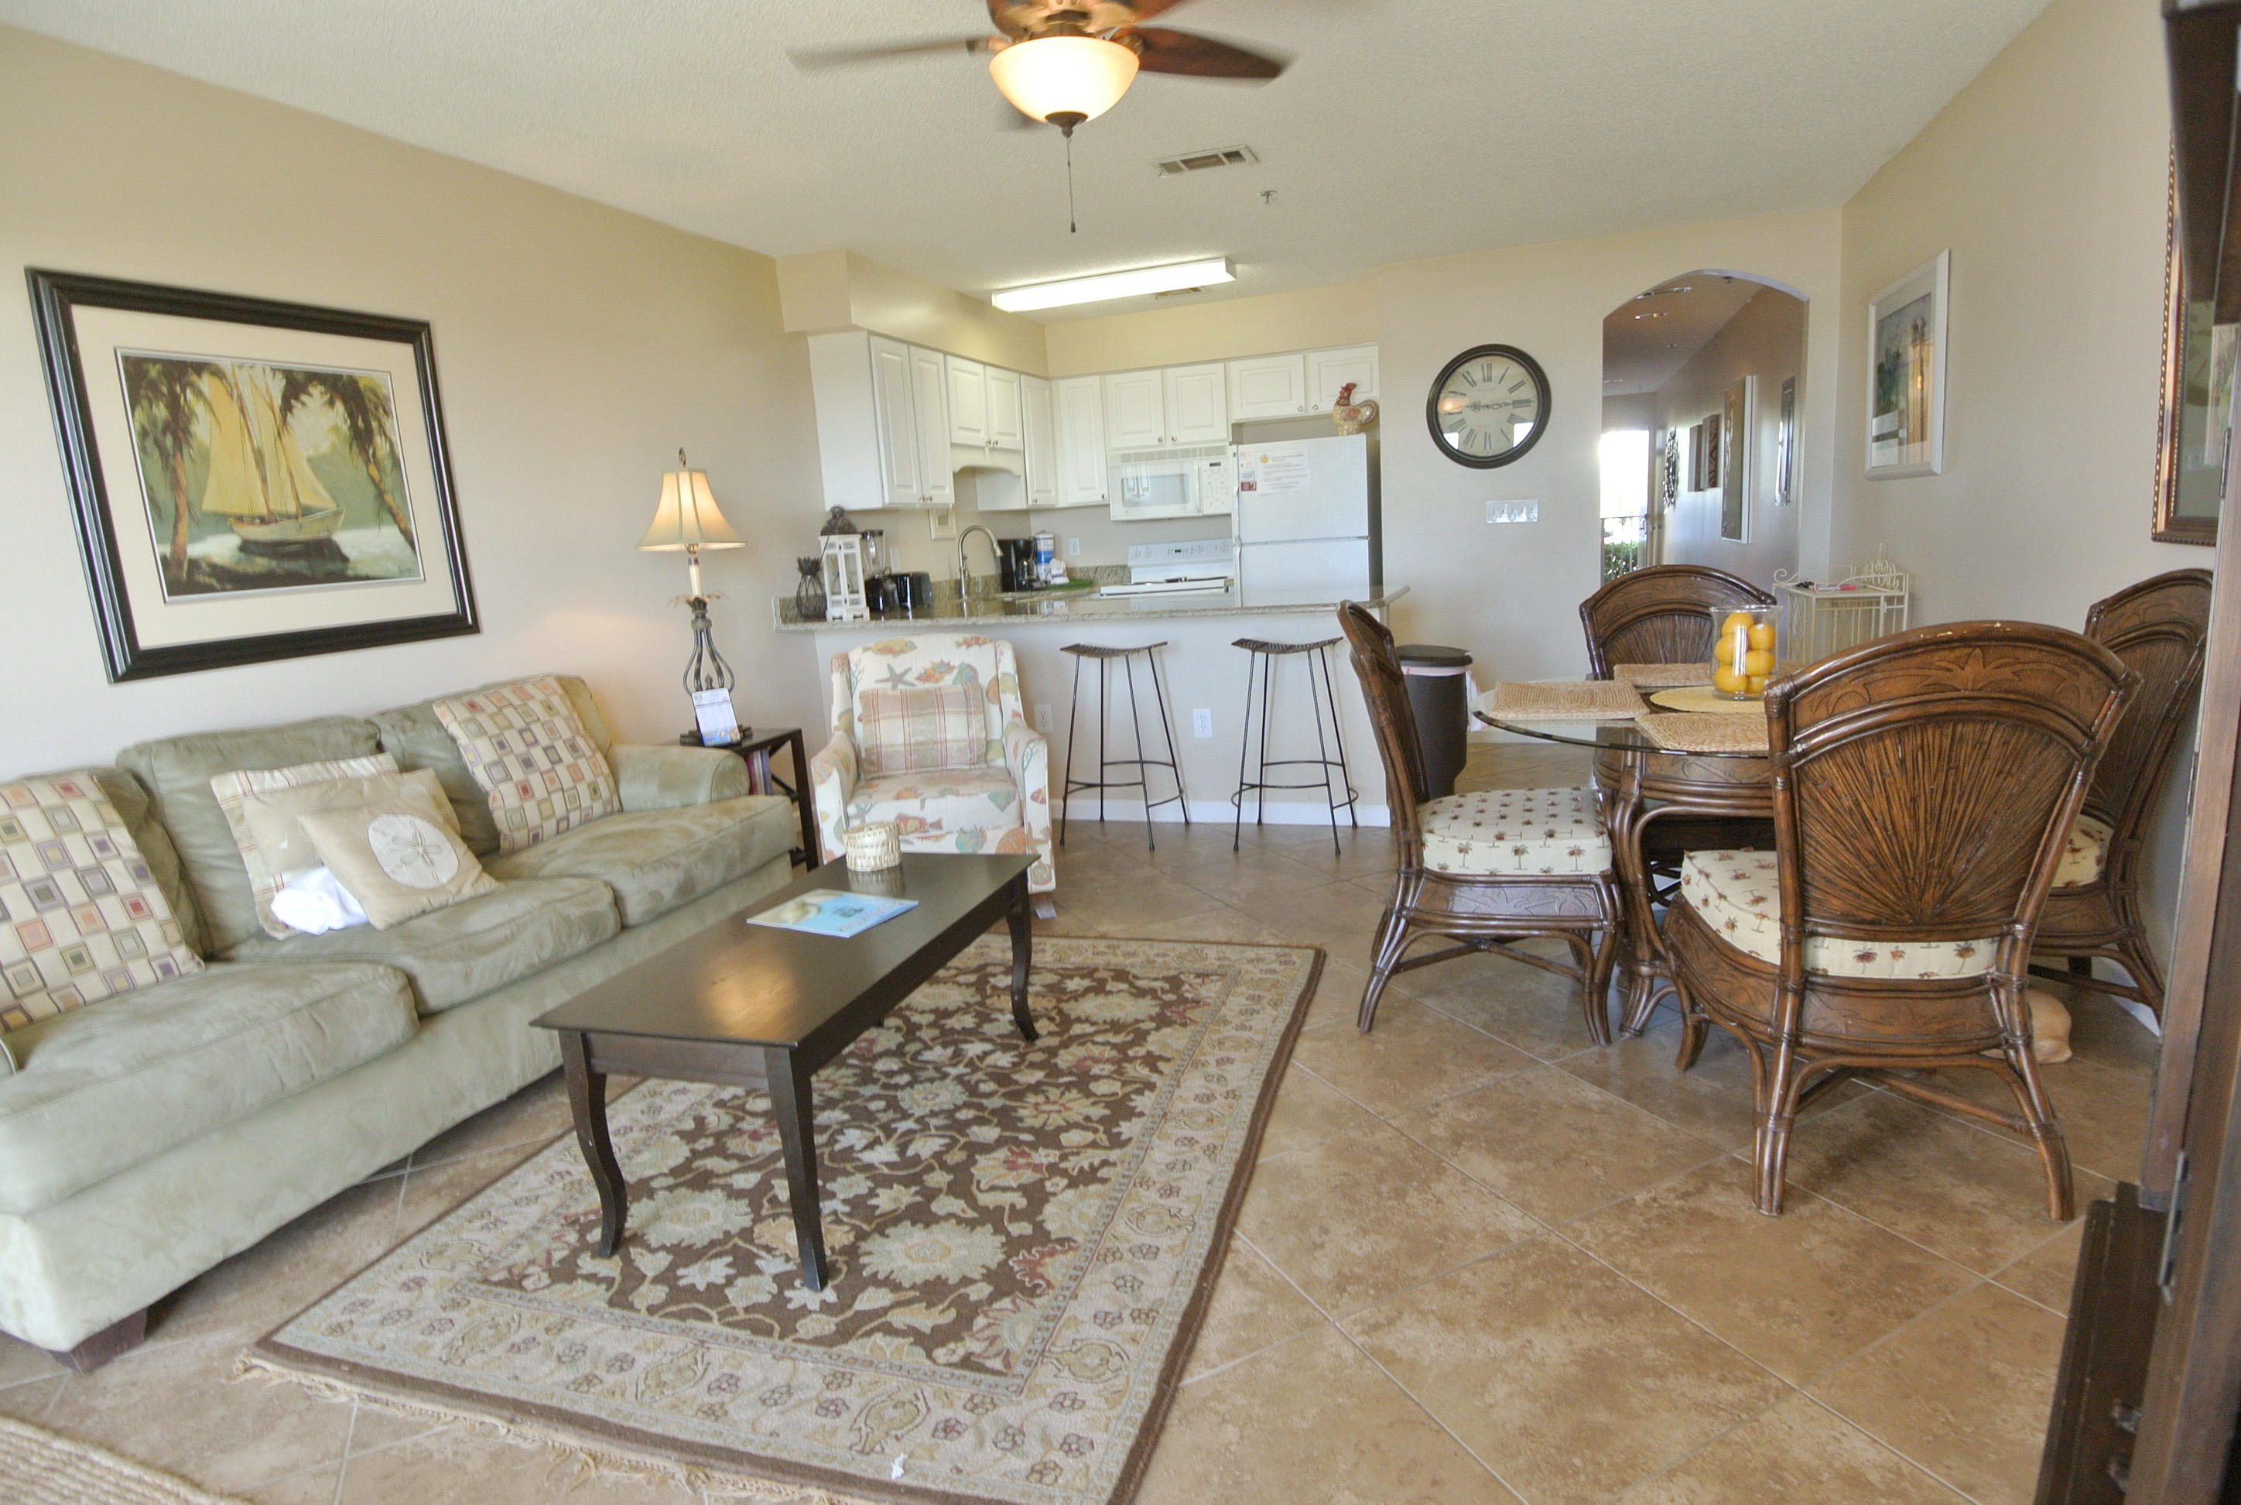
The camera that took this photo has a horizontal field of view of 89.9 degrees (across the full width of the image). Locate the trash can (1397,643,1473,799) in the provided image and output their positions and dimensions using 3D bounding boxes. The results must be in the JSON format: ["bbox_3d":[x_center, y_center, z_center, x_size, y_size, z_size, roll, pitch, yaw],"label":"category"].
[{"bbox_3d":[1.308,-0.097,4.756,0.363,0.696,0.363,0,11,20],"label":"trash can"}]

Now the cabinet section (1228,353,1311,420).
[{"bbox_3d":[0.891,-2.088,6.475,0.459,0.347,0.320,1,12,20],"label":"cabinet section"}]

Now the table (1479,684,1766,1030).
[{"bbox_3d":[1.495,0.258,2.581,1.295,0.766,1.295,0,11,20],"label":"table"}]

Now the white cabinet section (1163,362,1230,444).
[{"bbox_3d":[0.494,-2.046,6.630,0.392,0.440,0.320,1,12,20],"label":"white cabinet section"}]

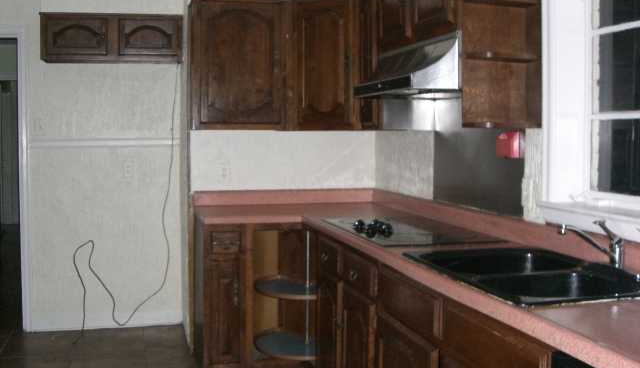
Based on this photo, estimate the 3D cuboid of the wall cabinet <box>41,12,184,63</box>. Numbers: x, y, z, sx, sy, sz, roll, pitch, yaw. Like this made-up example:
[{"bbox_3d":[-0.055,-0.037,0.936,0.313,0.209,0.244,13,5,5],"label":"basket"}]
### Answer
[{"bbox_3d":[-1.352,-0.946,4.609,0.881,0.294,0.297,-1,4,-16],"label":"wall cabinet"}]

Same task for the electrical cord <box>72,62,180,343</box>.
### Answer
[{"bbox_3d":[-1.301,0.098,4.745,0.734,1.809,0.205,-1,4,-16],"label":"electrical cord"}]

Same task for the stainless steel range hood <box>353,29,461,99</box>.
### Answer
[{"bbox_3d":[0.515,-0.497,3.062,0.521,0.210,0.774,-1,4,-16],"label":"stainless steel range hood"}]

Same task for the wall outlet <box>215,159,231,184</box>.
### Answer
[{"bbox_3d":[-0.598,-0.076,4.312,0.084,0.137,0.012,-1,4,-16],"label":"wall outlet"}]

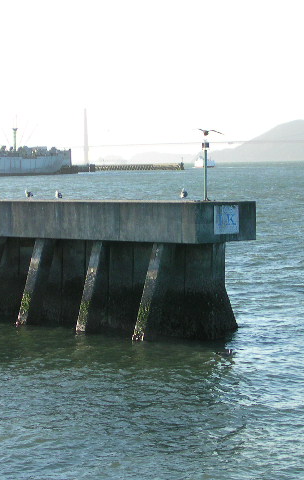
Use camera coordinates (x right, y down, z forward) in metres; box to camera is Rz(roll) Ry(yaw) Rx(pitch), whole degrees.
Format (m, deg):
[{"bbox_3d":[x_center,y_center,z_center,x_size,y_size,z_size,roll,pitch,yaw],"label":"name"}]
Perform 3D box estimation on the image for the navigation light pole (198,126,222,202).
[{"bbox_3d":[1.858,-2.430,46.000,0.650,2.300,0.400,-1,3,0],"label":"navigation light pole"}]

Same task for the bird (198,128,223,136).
[{"bbox_3d":[1.906,-3.474,46.000,0.850,0.270,0.500,-2,3,-9],"label":"bird"}]

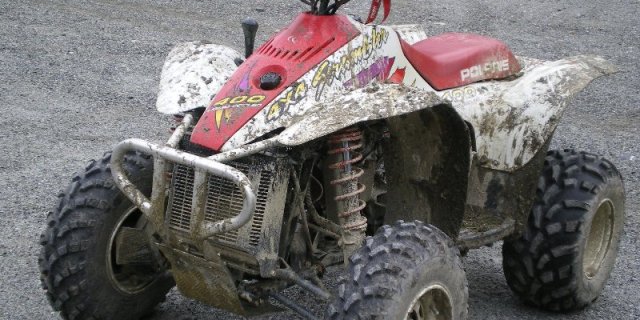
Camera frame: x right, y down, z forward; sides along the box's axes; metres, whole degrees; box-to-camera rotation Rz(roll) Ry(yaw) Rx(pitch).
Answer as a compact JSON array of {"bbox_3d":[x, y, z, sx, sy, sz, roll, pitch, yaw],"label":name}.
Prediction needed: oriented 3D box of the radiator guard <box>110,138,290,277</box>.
[{"bbox_3d":[-0.306,0.107,2.911,0.450,0.300,0.205,14,16,32],"label":"radiator guard"}]

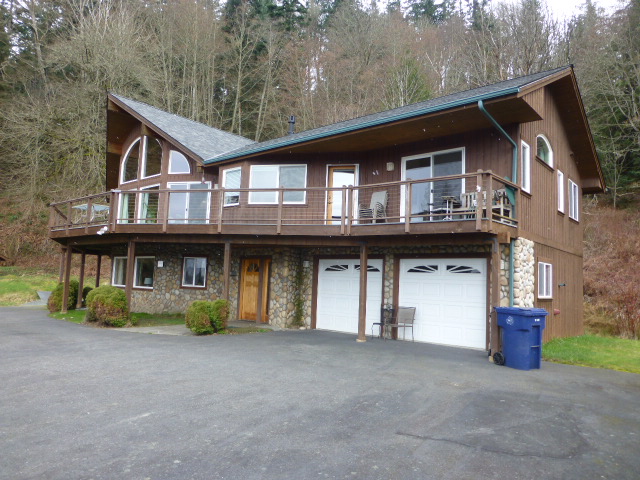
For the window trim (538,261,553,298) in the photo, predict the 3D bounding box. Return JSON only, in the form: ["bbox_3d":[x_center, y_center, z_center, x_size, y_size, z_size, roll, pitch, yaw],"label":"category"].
[{"bbox_3d":[6.073,1.103,11.931,0.100,0.939,1.400,-2,-6,40],"label":"window trim"}]

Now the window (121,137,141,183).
[{"bbox_3d":[-8.344,-3.458,19.624,1.600,1.880,0.120,-2,-7,41],"label":"window"}]

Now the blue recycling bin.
[{"bbox_3d":[3.999,1.949,8.847,0.700,1.120,0.820,6,-6,-35],"label":"blue recycling bin"}]

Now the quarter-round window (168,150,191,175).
[{"bbox_3d":[-5.431,-3.020,17.258,0.938,0.945,0.100,1,-5,14],"label":"quarter-round window"}]

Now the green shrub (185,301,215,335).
[{"bbox_3d":[-3.151,2.049,11.700,0.840,0.880,0.800,3,-5,-14],"label":"green shrub"}]

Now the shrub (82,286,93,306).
[{"bbox_3d":[-11.021,2.695,21.149,0.750,0.930,0.750,5,-6,-27],"label":"shrub"}]

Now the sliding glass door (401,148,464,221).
[{"bbox_3d":[2.950,-1.289,11.720,1.860,2.060,0.140,-2,-7,41],"label":"sliding glass door"}]

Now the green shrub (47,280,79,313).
[{"bbox_3d":[-10.347,2.275,17.900,1.170,1.220,1.150,5,-6,-29],"label":"green shrub"}]

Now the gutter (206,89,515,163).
[{"bbox_3d":[-0.051,-2.857,12.238,10.530,0.150,0.130,-2,-6,40],"label":"gutter"}]

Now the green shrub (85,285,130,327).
[{"bbox_3d":[-6.207,1.895,12.966,1.250,1.130,1.200,5,-5,-25],"label":"green shrub"}]

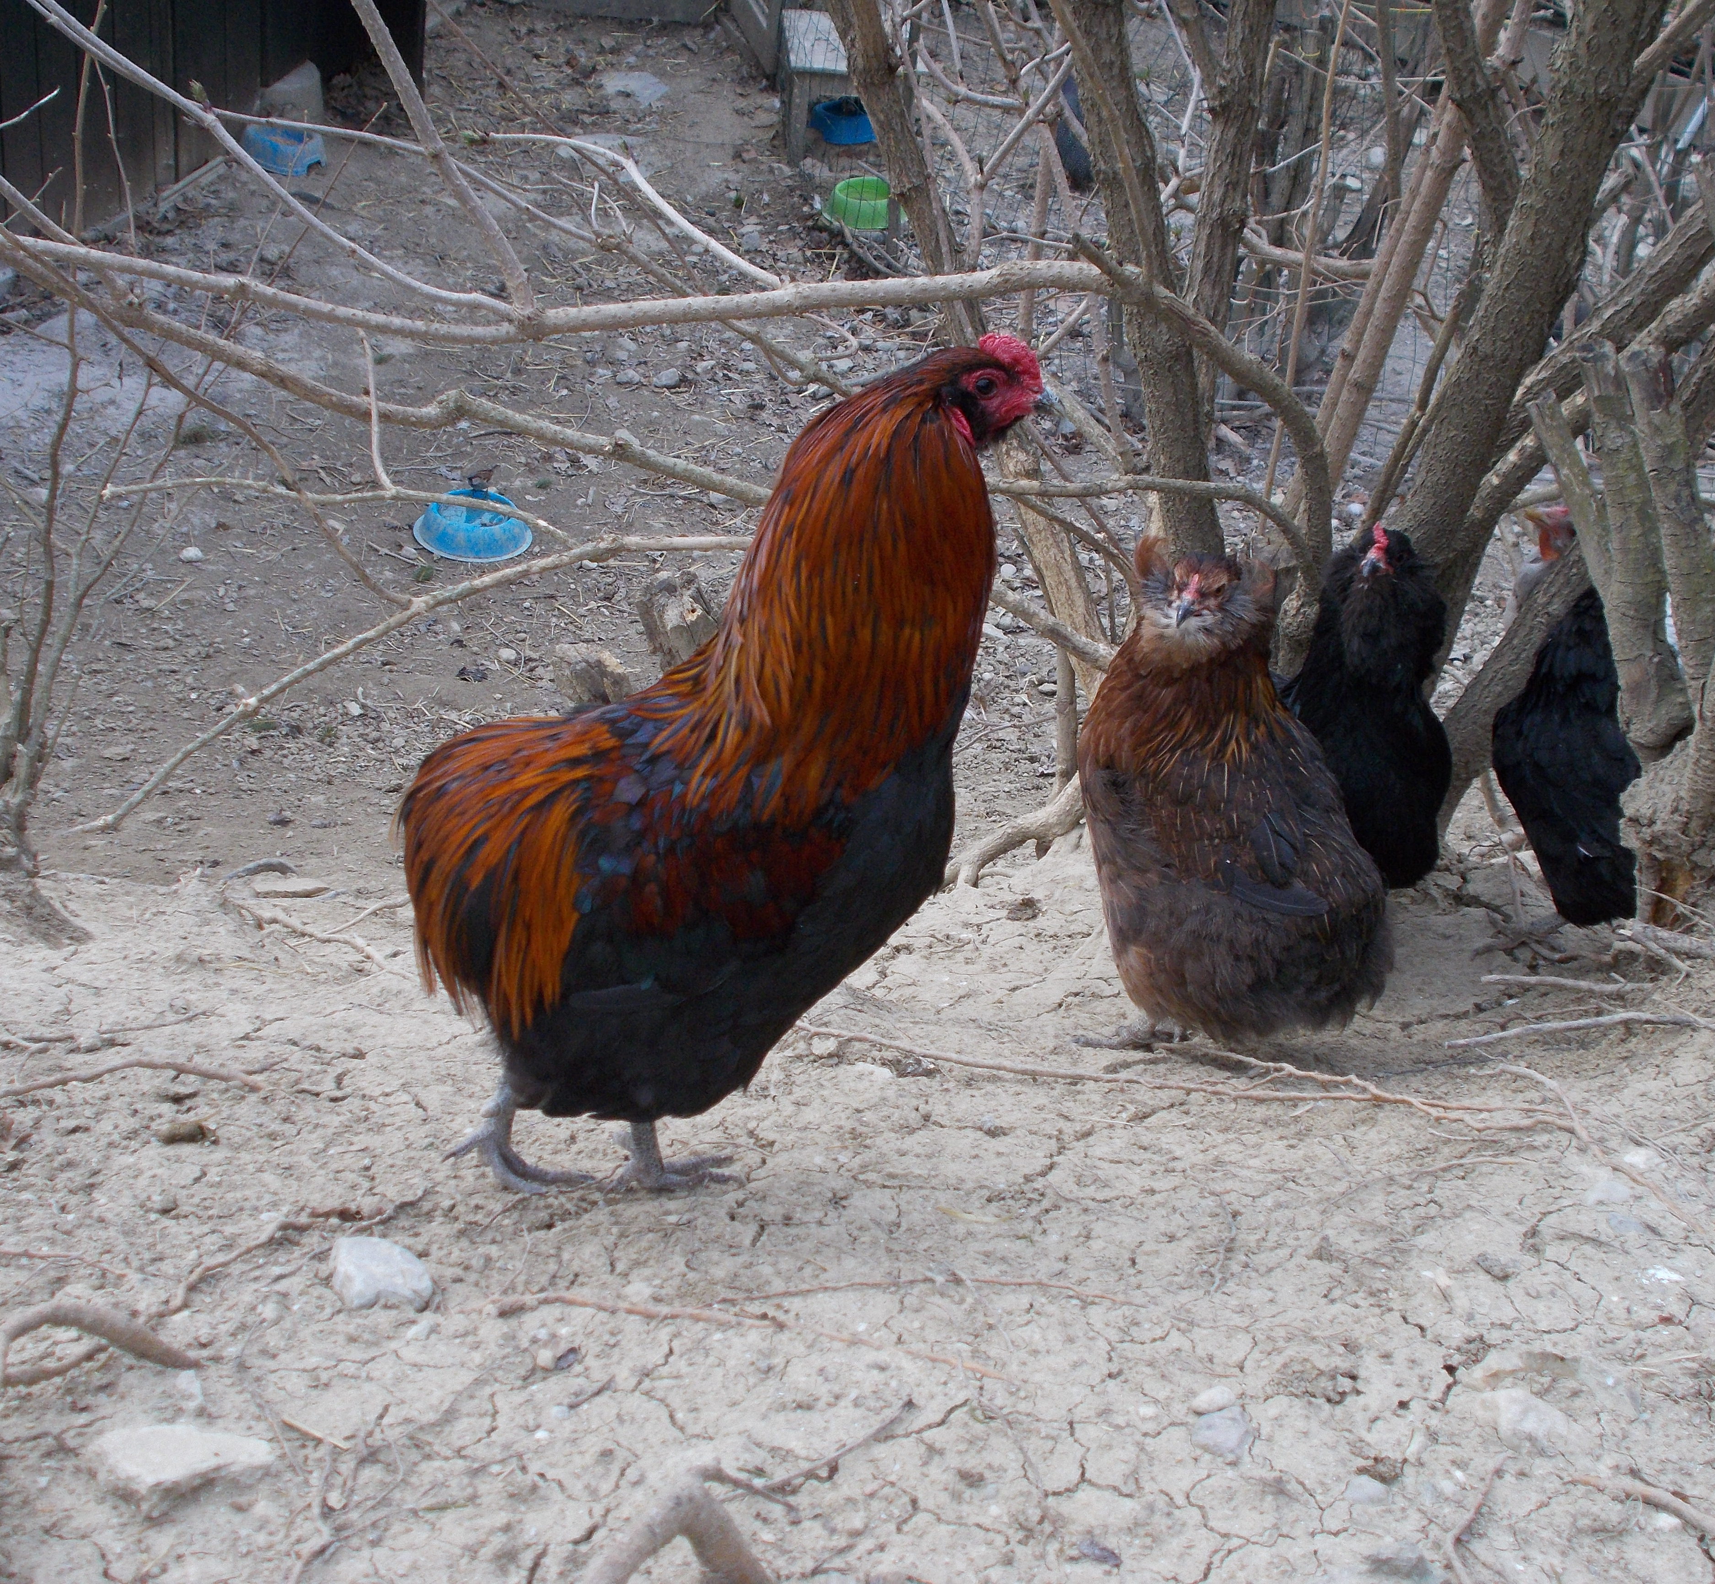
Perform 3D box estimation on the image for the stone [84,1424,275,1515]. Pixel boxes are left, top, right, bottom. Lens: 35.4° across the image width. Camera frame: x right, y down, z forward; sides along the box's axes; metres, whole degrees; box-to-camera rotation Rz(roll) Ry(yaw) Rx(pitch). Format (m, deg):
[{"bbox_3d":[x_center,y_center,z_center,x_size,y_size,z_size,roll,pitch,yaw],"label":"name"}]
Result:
[{"bbox_3d":[-0.299,0.297,1.185,0.082,0.023,0.042,-2,32,-15],"label":"stone"}]

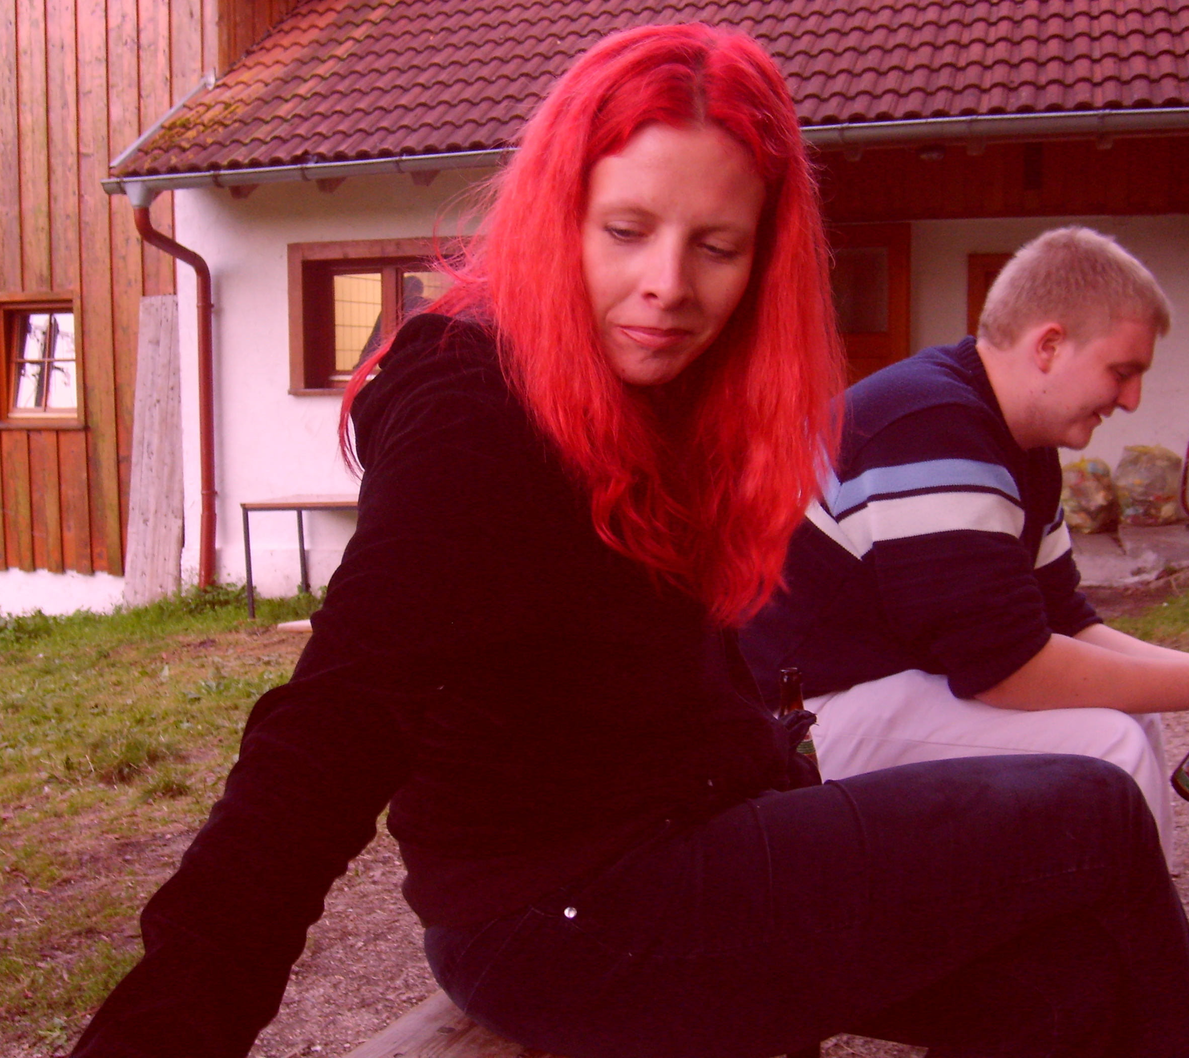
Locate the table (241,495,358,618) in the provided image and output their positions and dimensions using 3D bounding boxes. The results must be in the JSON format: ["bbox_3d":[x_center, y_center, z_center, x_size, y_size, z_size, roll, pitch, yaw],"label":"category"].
[{"bbox_3d":[-1.436,0.172,9.357,1.500,0.750,0.740,-1,5,17],"label":"table"}]

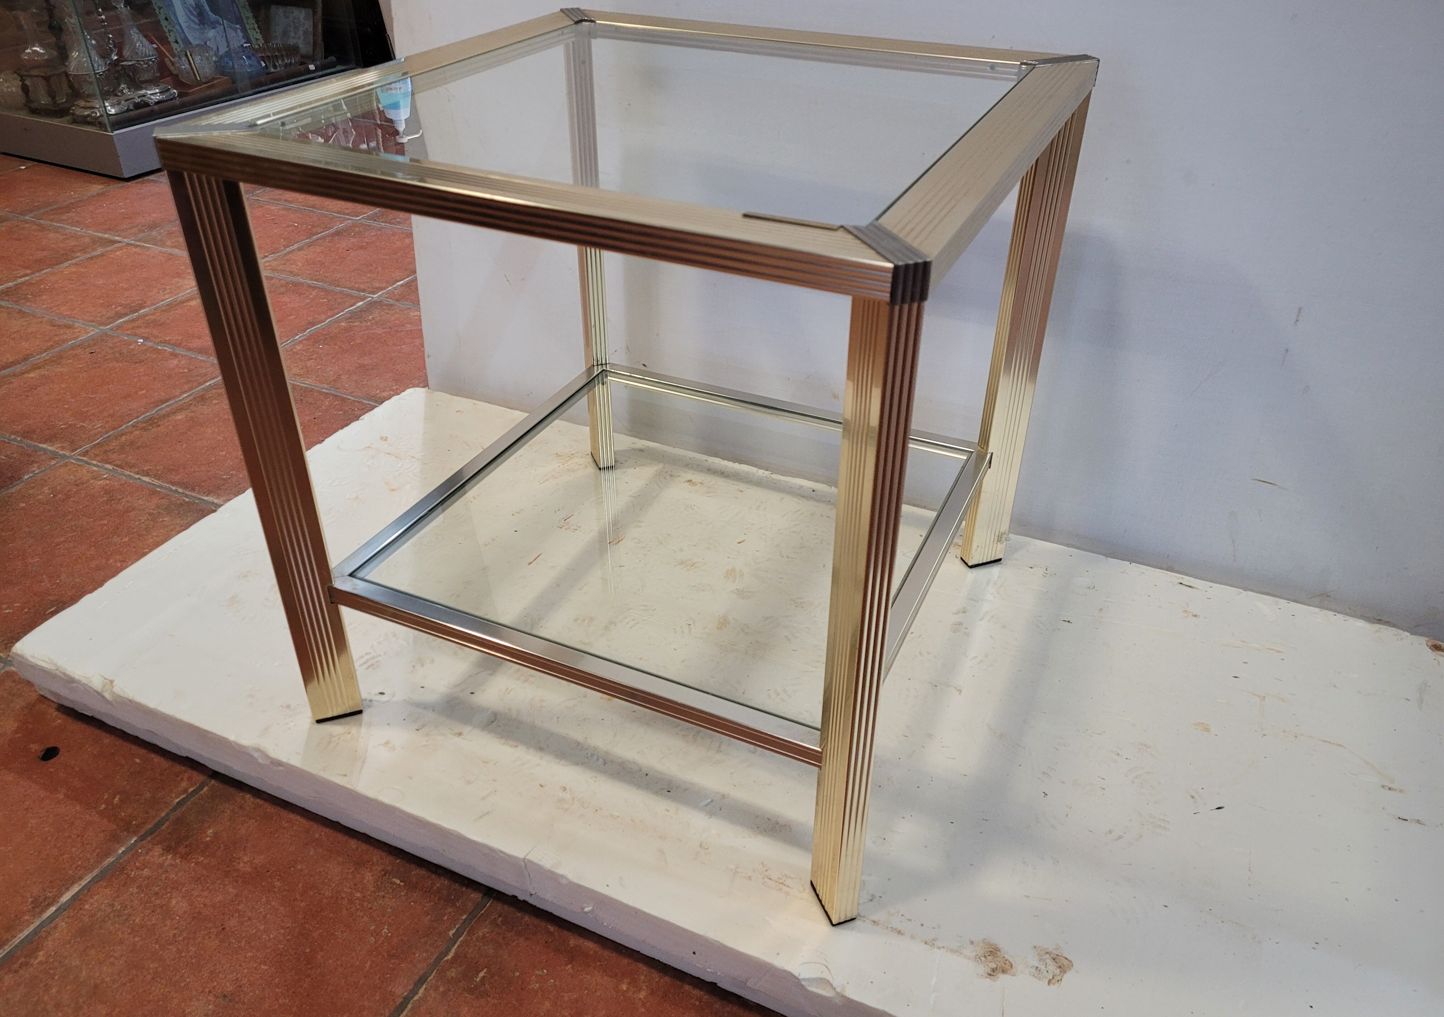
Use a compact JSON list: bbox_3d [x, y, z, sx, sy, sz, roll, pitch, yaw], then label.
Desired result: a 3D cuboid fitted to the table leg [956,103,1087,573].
[{"bbox_3d":[0.291,-0.151,1.064,0.044,0.504,0.019,-11,36,-17],"label":"table leg"}]

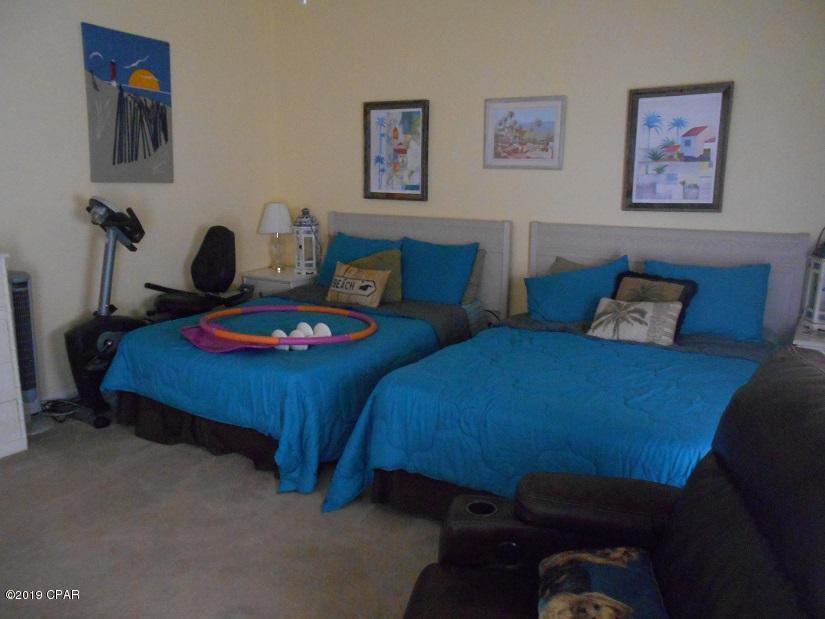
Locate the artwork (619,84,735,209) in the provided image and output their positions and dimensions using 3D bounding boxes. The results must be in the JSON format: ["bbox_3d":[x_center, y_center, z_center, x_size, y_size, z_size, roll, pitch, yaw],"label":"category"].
[{"bbox_3d":[1.563,-0.953,3.696,0.560,0.715,0.035,8,13,33],"label":"artwork"}]

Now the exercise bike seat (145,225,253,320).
[{"bbox_3d":[-1.520,-0.293,4.458,0.490,0.600,0.620,6,12,23],"label":"exercise bike seat"}]

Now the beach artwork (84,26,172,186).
[{"bbox_3d":[-1.912,-1.368,4.245,0.030,0.985,0.645,8,13,31],"label":"beach artwork"}]

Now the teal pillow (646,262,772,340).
[{"bbox_3d":[1.662,-0.060,3.535,0.660,0.450,0.160,8,-14,31],"label":"teal pillow"}]

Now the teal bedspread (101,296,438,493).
[{"bbox_3d":[-0.798,0.353,3.673,1.760,0.610,1.220,8,13,33],"label":"teal bedspread"}]

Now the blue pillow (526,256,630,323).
[{"bbox_3d":[1.024,-0.117,3.879,0.650,0.440,0.160,-2,-26,27],"label":"blue pillow"}]

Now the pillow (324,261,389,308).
[{"bbox_3d":[-0.378,-0.171,4.272,0.450,0.300,0.130,8,-15,33],"label":"pillow"}]

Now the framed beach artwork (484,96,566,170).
[{"bbox_3d":[0.759,-1.199,4.236,0.587,0.480,0.030,8,13,31],"label":"framed beach artwork"}]

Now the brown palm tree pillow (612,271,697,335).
[{"bbox_3d":[1.323,-0.027,3.456,0.430,0.400,0.150,8,-19,33],"label":"brown palm tree pillow"}]

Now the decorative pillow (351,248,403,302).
[{"bbox_3d":[-0.217,-0.255,4.380,0.480,0.420,0.150,4,-11,16],"label":"decorative pillow"}]

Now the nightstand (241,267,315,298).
[{"bbox_3d":[-1.075,0.028,5.313,0.550,0.660,0.450,8,13,31],"label":"nightstand"}]

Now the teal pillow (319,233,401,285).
[{"bbox_3d":[-0.378,-0.359,4.626,0.620,0.450,0.170,8,-18,31],"label":"teal pillow"}]

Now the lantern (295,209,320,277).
[{"bbox_3d":[-0.879,-0.556,5.127,0.190,0.550,0.190,1,11,0],"label":"lantern"}]

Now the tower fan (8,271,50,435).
[{"bbox_3d":[-2.210,0.245,3.546,0.230,0.890,0.230,-8,14,-38],"label":"tower fan"}]

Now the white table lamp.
[{"bbox_3d":[-1.165,-0.613,5.321,0.290,0.580,0.290,1,11,0],"label":"white table lamp"}]

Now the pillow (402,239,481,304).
[{"bbox_3d":[0.180,-0.260,4.307,0.550,0.465,0.170,6,-8,26],"label":"pillow"}]

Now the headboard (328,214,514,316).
[{"bbox_3d":[0.011,-0.128,4.862,1.620,1.173,0.070,8,13,31],"label":"headboard"}]

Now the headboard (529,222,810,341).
[{"bbox_3d":[1.504,0.073,3.958,1.620,1.173,0.070,8,13,31],"label":"headboard"}]

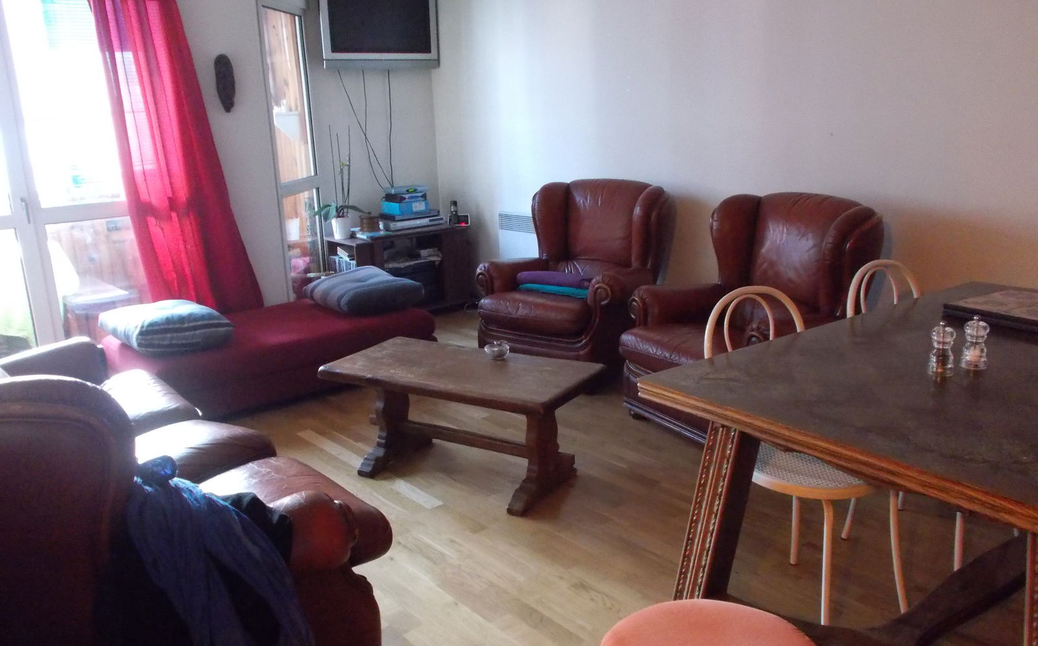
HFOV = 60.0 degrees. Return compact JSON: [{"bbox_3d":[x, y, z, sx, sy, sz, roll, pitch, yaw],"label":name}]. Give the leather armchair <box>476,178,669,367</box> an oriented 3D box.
[{"bbox_3d":[0.300,-0.245,4.811,0.840,0.970,0.810,9,18,37],"label":"leather armchair"}]

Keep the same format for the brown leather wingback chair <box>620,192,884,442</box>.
[{"bbox_3d":[0.981,-0.039,3.895,0.810,0.970,0.840,-11,17,-29],"label":"brown leather wingback chair"}]

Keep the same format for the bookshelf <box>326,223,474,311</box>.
[{"bbox_3d":[-0.827,-0.370,6.372,0.930,0.530,0.410,-14,18,-37],"label":"bookshelf"}]

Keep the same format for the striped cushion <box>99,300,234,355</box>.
[{"bbox_3d":[-1.764,0.007,4.492,0.460,0.140,0.600,-14,18,-37],"label":"striped cushion"}]

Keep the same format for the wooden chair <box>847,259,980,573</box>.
[{"bbox_3d":[1.294,0.278,2.777,0.410,0.890,0.480,-13,18,-34],"label":"wooden chair"}]

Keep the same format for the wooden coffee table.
[{"bbox_3d":[-0.213,0.387,3.512,1.003,0.446,0.488,6,17,31],"label":"wooden coffee table"}]

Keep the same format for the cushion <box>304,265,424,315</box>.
[{"bbox_3d":[-0.881,-0.178,5.033,0.470,0.145,0.590,-14,18,-37],"label":"cushion"}]

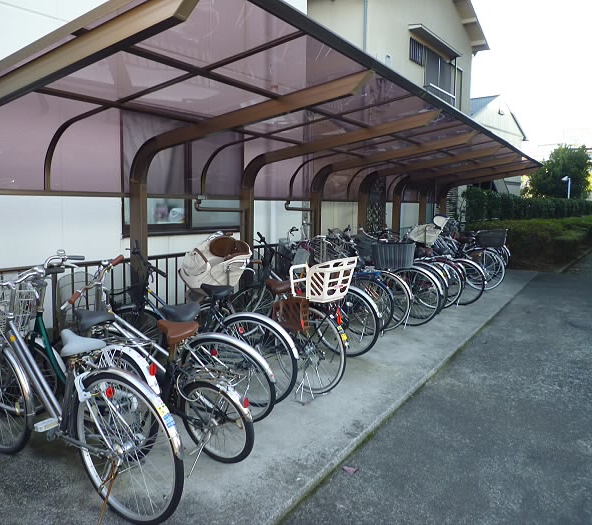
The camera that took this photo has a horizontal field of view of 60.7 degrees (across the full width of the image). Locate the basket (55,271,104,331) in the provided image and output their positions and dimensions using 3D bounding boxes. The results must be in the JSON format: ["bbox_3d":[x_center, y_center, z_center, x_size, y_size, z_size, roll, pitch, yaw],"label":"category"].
[{"bbox_3d":[-1.250,0.222,2.930,0.250,0.255,0.330,0,7,-10],"label":"basket"}]

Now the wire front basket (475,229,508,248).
[{"bbox_3d":[3.237,-0.396,8.348,0.400,0.260,0.310,6,9,37],"label":"wire front basket"}]

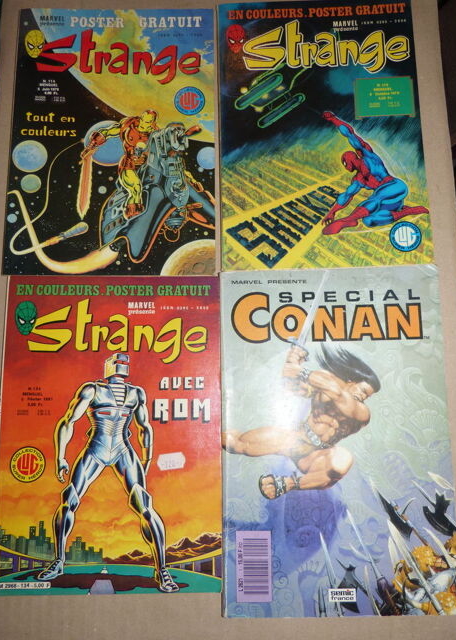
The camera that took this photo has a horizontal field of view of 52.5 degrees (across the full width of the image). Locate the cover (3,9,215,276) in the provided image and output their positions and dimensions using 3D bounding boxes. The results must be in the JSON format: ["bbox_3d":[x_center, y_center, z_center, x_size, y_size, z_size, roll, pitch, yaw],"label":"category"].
[{"bbox_3d":[-0.100,-0.162,0.412,0.180,0.006,0.253,0,82,0],"label":"cover"}]

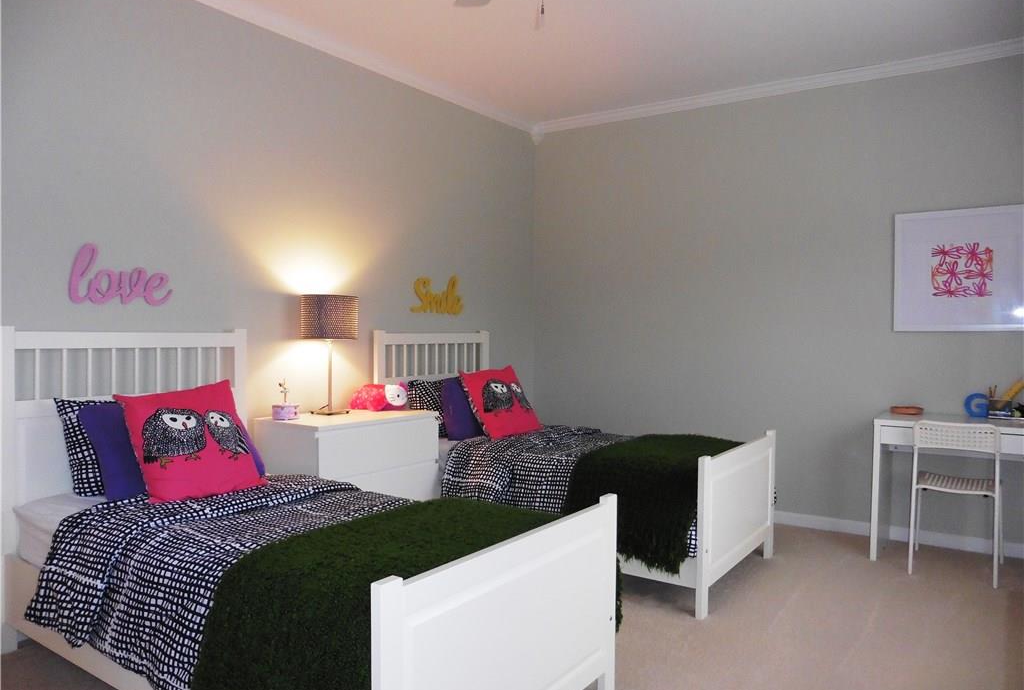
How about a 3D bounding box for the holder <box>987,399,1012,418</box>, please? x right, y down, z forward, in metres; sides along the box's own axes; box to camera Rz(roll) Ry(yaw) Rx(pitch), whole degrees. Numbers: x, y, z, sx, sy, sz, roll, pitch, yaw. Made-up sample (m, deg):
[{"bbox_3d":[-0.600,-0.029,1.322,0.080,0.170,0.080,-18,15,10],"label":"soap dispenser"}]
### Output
[{"bbox_3d":[2.575,0.338,3.749,0.105,0.105,0.090,1,1,36],"label":"holder"}]

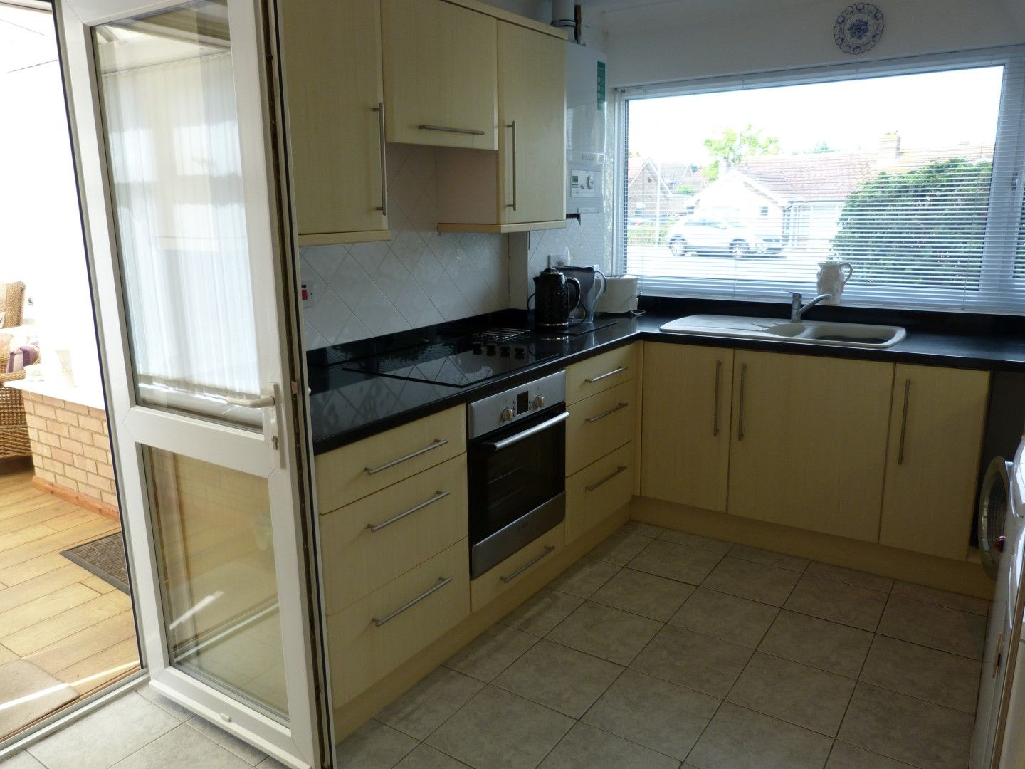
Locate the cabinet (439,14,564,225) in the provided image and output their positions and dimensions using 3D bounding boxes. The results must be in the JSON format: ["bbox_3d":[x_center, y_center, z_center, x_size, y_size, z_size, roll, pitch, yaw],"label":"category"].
[{"bbox_3d":[-0.044,-1.012,3.019,0.310,0.755,0.493,7,15,34],"label":"cabinet"}]

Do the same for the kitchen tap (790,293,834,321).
[{"bbox_3d":[1.347,-0.343,3.351,0.050,0.140,0.218,-8,14,-30],"label":"kitchen tap"}]

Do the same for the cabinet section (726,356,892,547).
[{"bbox_3d":[1.317,0.185,3.174,0.595,0.715,0.540,7,15,34],"label":"cabinet section"}]

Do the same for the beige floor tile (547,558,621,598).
[{"bbox_3d":[0.294,0.775,2.978,0.191,0.010,0.310,7,15,34],"label":"beige floor tile"}]

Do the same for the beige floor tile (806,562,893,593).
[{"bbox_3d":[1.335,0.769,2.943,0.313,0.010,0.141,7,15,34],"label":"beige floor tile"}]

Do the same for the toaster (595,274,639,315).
[{"bbox_3d":[0.515,-0.453,3.834,0.255,0.190,0.165,3,13,20],"label":"toaster"}]

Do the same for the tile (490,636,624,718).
[{"bbox_3d":[0.150,0.929,2.350,0.313,0.010,0.313,7,15,34],"label":"tile"}]

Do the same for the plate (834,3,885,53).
[{"bbox_3d":[1.450,-1.487,3.095,0.196,0.197,0.022,7,15,34],"label":"plate"}]

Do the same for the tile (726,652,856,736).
[{"bbox_3d":[0.843,0.927,2.237,0.310,0.010,0.310,7,15,34],"label":"tile"}]

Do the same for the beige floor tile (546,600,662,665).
[{"bbox_3d":[0.329,0.869,2.604,0.313,0.010,0.313,7,15,34],"label":"beige floor tile"}]

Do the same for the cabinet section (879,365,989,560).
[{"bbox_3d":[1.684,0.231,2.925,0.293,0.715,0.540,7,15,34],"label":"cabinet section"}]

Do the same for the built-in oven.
[{"bbox_3d":[-0.174,0.269,2.741,0.570,0.595,0.595,7,15,34],"label":"built-in oven"}]

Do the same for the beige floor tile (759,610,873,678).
[{"bbox_3d":[1.034,0.879,2.523,0.314,0.010,0.314,7,15,34],"label":"beige floor tile"}]

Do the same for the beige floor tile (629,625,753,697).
[{"bbox_3d":[0.585,0.894,2.411,0.310,0.010,0.310,7,15,34],"label":"beige floor tile"}]

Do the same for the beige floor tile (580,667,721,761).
[{"bbox_3d":[0.412,0.967,2.189,0.314,0.010,0.314,7,15,34],"label":"beige floor tile"}]

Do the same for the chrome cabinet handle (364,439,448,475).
[{"bbox_3d":[-0.290,0.200,2.064,0.036,0.012,0.320,7,15,34],"label":"chrome cabinet handle"}]

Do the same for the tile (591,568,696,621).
[{"bbox_3d":[0.507,0.808,2.857,0.313,0.010,0.313,7,15,34],"label":"tile"}]

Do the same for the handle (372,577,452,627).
[{"bbox_3d":[-0.286,0.625,2.150,0.036,0.012,0.322,7,15,34],"label":"handle"}]

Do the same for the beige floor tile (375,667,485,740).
[{"bbox_3d":[-0.238,0.954,2.219,0.191,0.010,0.310,7,15,34],"label":"beige floor tile"}]

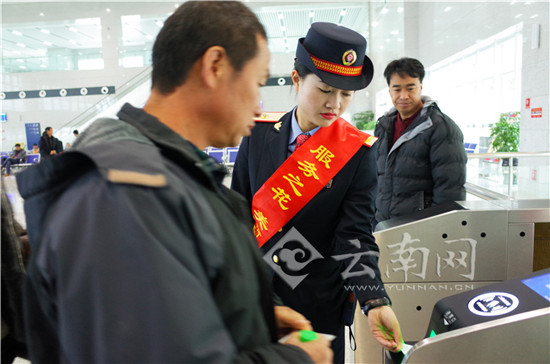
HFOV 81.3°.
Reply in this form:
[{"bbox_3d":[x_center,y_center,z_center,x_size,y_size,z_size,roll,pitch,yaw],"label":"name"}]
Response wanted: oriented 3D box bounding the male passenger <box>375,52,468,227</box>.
[{"bbox_3d":[0.713,0.246,1.619,0.340,1.700,0.550,-6,7,-37],"label":"male passenger"}]

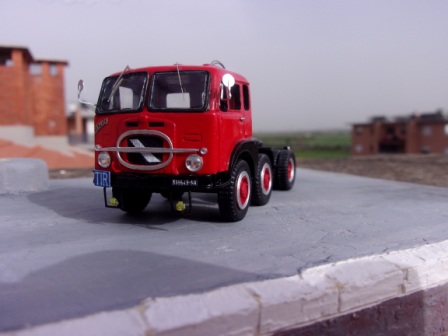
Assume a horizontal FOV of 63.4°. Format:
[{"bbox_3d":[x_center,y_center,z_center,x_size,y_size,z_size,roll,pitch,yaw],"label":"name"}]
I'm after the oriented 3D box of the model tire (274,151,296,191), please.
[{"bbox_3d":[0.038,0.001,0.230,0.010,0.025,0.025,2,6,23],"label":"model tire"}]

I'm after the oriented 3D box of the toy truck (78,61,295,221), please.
[{"bbox_3d":[-0.003,-0.013,0.194,0.061,0.061,0.134,2,6,23],"label":"toy truck"}]

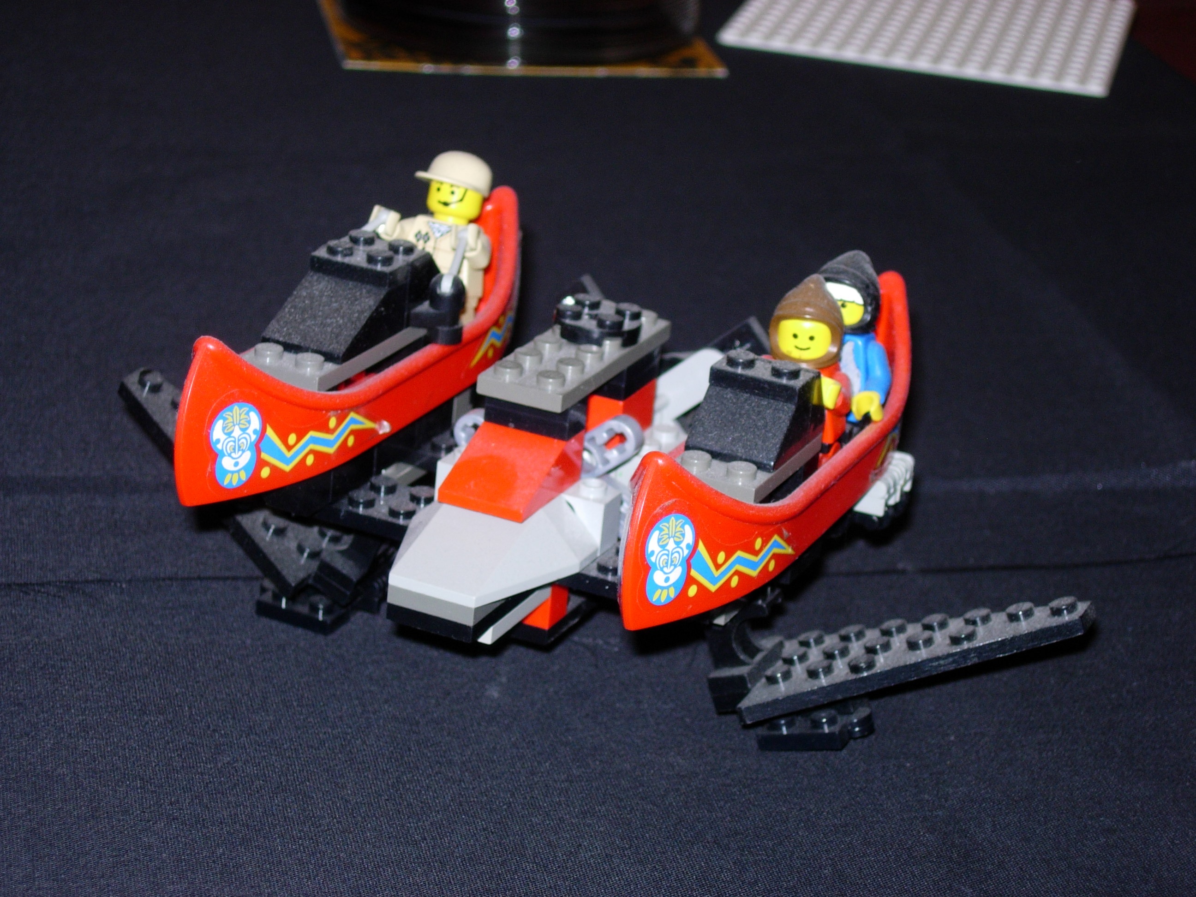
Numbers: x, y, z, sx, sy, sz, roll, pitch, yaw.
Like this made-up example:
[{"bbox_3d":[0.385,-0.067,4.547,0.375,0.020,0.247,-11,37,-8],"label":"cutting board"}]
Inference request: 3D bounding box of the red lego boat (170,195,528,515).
[{"bbox_3d":[-0.042,-0.020,0.571,0.027,0.031,0.129,14,23,20],"label":"red lego boat"}]

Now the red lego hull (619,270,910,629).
[{"bbox_3d":[0.030,-0.002,0.543,0.027,0.031,0.129,14,23,20],"label":"red lego hull"}]

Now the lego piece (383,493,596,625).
[{"bbox_3d":[-0.021,0.016,0.538,0.032,0.011,0.032,14,23,20],"label":"lego piece"}]

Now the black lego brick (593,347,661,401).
[{"bbox_3d":[0.001,-0.016,0.572,0.016,0.007,0.016,14,23,20],"label":"black lego brick"}]

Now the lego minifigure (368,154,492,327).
[{"bbox_3d":[-0.030,-0.035,0.598,0.024,0.043,0.021,14,23,20],"label":"lego minifigure"}]

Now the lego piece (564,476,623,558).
[{"bbox_3d":[-0.001,0.011,0.550,0.008,0.011,0.008,14,23,20],"label":"lego piece"}]

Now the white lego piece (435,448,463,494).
[{"bbox_3d":[-0.023,0.006,0.558,0.008,0.011,0.008,14,23,20],"label":"white lego piece"}]

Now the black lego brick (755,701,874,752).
[{"bbox_3d":[0.039,0.048,0.557,0.020,0.005,0.011,-4,19,31],"label":"black lego brick"}]

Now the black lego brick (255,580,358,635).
[{"bbox_3d":[-0.058,0.031,0.623,0.016,0.005,0.009,15,25,23],"label":"black lego brick"}]

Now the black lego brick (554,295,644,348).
[{"bbox_3d":[0.000,-0.022,0.566,0.016,0.005,0.016,14,23,20],"label":"black lego brick"}]

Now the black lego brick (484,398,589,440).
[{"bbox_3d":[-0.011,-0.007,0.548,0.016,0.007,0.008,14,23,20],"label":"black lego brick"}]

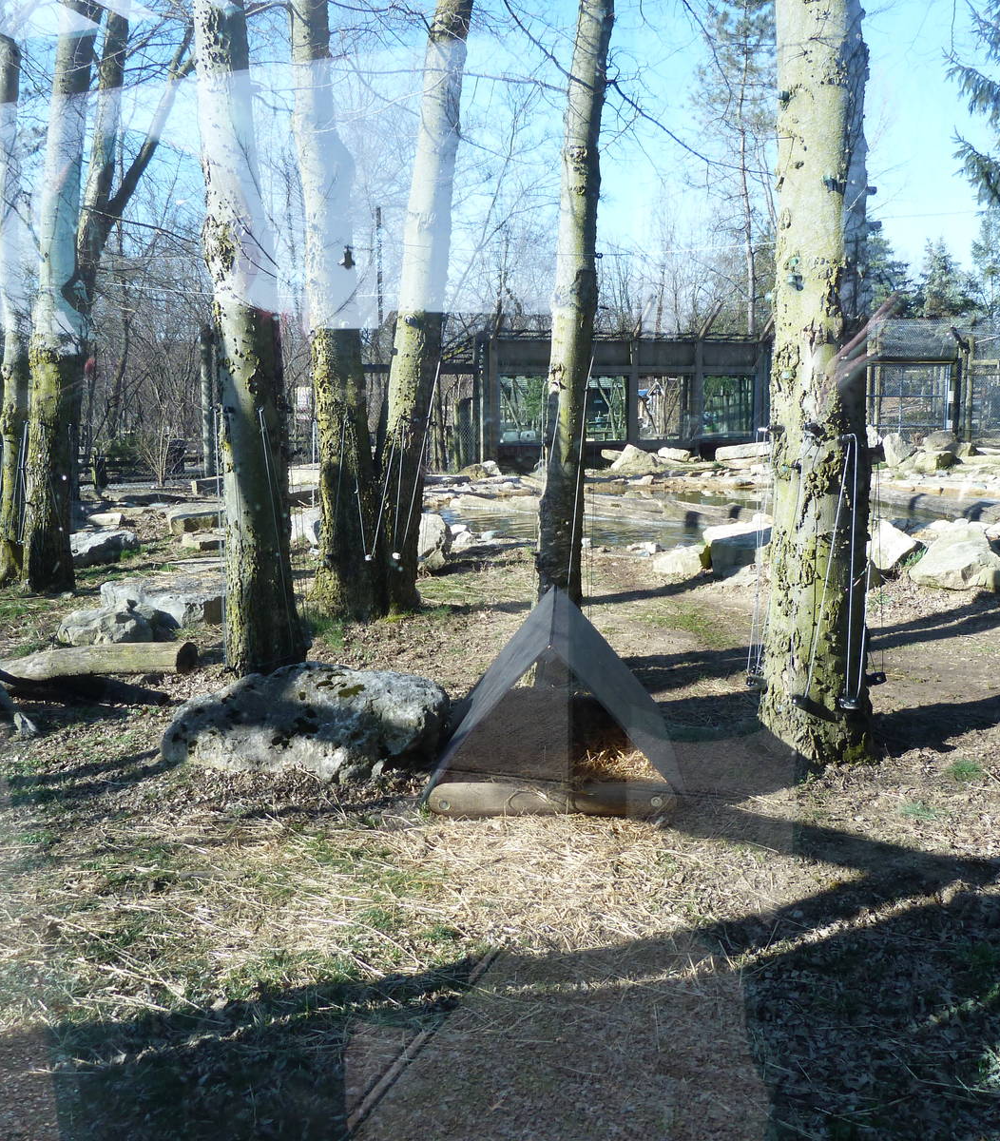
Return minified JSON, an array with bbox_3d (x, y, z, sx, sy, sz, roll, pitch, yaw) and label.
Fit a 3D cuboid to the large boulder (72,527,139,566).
[{"bbox_3d":[-4.216,-0.239,11.529,0.796,0.394,0.517,0,8,0],"label":"large boulder"}]

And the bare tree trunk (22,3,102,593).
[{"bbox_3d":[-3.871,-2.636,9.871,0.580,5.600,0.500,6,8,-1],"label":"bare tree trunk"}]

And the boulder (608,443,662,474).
[{"bbox_3d":[2.980,-2.461,24.193,1.150,0.697,0.805,0,8,0],"label":"boulder"}]

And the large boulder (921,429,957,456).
[{"bbox_3d":[10.059,-2.924,25.138,0.790,0.592,0.593,0,8,0],"label":"large boulder"}]

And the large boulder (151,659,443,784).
[{"bbox_3d":[-0.896,0.670,5.073,1.250,0.400,0.690,2,8,14],"label":"large boulder"}]

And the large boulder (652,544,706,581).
[{"bbox_3d":[1.739,-0.082,10.693,0.512,0.345,0.384,0,8,0],"label":"large boulder"}]

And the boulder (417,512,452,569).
[{"bbox_3d":[-0.761,-0.311,11.468,0.513,0.571,0.487,0,8,0],"label":"boulder"}]

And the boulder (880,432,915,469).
[{"bbox_3d":[8.529,-2.555,23.500,0.760,0.740,0.650,2,7,17],"label":"boulder"}]

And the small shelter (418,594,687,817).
[{"bbox_3d":[0.255,0.564,5.307,1.080,0.730,1.420,0,7,3],"label":"small shelter"}]

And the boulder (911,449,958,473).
[{"bbox_3d":[9.629,-2.429,24.399,0.958,0.545,0.718,0,8,0],"label":"boulder"}]

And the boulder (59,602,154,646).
[{"bbox_3d":[-2.950,0.397,8.250,0.700,0.310,0.500,-2,7,-14],"label":"boulder"}]

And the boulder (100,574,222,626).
[{"bbox_3d":[-2.842,0.236,9.300,1.050,0.340,0.800,-1,7,-11],"label":"boulder"}]

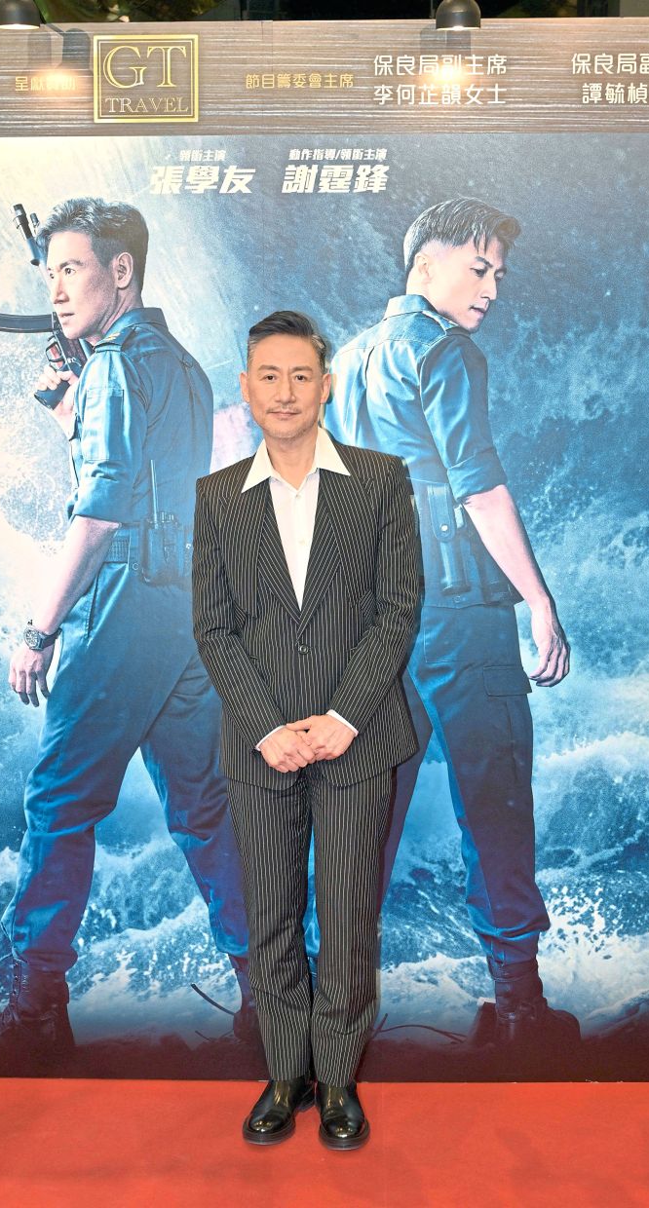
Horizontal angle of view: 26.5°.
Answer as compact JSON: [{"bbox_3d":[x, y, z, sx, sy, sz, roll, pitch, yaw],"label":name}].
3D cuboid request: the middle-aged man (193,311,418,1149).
[{"bbox_3d":[-0.040,0.252,2.975,0.485,1.760,0.320,0,3,1],"label":"middle-aged man"}]

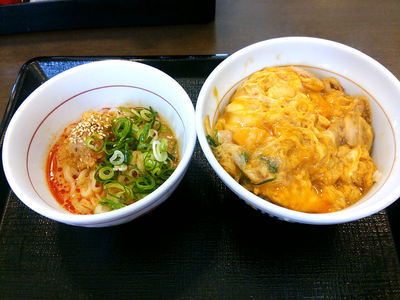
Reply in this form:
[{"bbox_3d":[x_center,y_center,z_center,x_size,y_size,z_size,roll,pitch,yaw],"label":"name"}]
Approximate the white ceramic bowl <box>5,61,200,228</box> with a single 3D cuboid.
[{"bbox_3d":[-0.073,0.005,0.289,0.142,0.075,0.142,-1,60,1],"label":"white ceramic bowl"}]

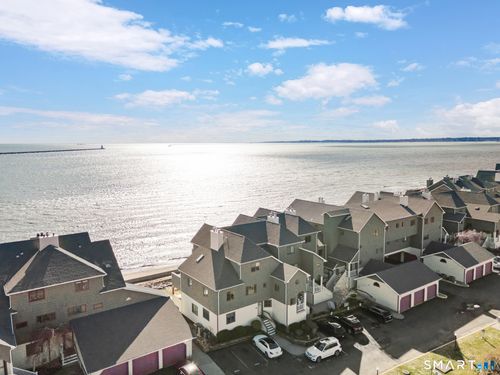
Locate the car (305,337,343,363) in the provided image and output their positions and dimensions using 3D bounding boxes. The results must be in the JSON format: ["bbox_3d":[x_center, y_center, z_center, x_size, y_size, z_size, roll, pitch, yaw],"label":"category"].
[{"bbox_3d":[8.767,19.269,41.277,4.550,1.670,1.850,-4,8,-28],"label":"car"}]

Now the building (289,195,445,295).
[{"bbox_3d":[26.524,8.868,79.273,31.138,12.358,20.921,-5,9,-35],"label":"building"}]

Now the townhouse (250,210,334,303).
[{"bbox_3d":[6.979,11.323,62.025,12.163,12.066,16.834,-5,9,-35],"label":"townhouse"}]

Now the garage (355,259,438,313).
[{"bbox_3d":[24.226,15.537,57.343,10.996,4.817,8.174,-5,9,-35],"label":"garage"}]

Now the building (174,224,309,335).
[{"bbox_3d":[-1.818,12.570,52.659,13.137,12.066,17.126,-5,9,-35],"label":"building"}]

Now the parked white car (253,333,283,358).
[{"bbox_3d":[2.199,19.247,42.450,1.850,1.440,4.600,-5,9,-33],"label":"parked white car"}]

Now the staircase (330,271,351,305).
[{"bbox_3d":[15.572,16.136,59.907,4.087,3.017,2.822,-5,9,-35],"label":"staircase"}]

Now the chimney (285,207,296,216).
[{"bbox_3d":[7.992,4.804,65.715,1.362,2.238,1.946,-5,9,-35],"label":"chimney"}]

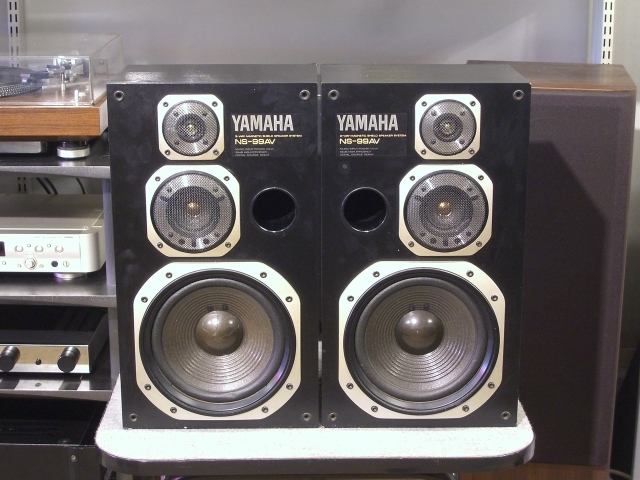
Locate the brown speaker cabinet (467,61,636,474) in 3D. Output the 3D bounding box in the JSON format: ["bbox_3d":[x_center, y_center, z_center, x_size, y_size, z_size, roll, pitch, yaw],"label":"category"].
[{"bbox_3d":[0.425,0.108,2.468,0.305,0.870,0.308,2,15,9],"label":"brown speaker cabinet"}]

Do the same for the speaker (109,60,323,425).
[{"bbox_3d":[-0.147,0.005,1.884,0.288,0.509,0.210,0,15,-1],"label":"speaker"}]

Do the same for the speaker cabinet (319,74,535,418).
[{"bbox_3d":[0.147,0.005,1.890,0.288,0.509,0.210,0,15,0],"label":"speaker cabinet"}]

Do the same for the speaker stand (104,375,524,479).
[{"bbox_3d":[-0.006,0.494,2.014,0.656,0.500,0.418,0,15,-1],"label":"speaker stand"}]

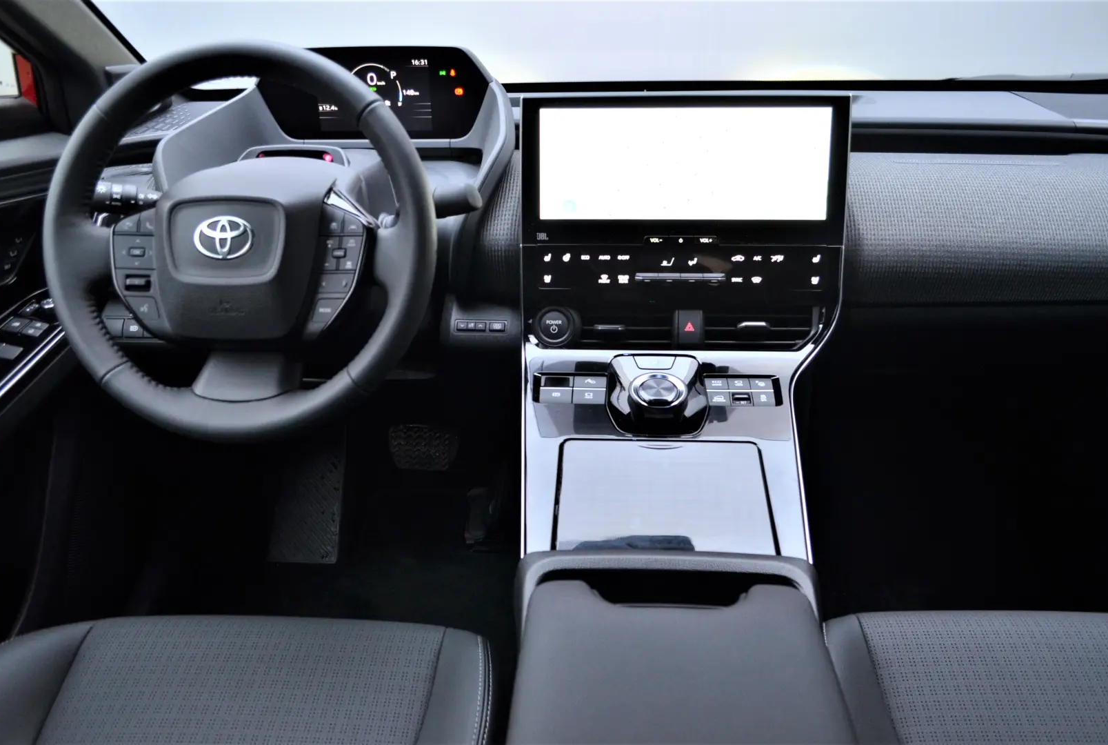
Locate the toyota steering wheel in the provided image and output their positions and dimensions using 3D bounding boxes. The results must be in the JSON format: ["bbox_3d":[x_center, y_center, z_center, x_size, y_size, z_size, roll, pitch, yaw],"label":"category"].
[{"bbox_3d":[-0.285,-0.120,0.785,0.363,0.363,0.110,1,2,3],"label":"toyota steering wheel"}]

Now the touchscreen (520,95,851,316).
[{"bbox_3d":[0.133,-0.157,0.862,0.330,0.260,0.060,1,4,3],"label":"touchscreen"}]

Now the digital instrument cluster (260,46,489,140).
[{"bbox_3d":[-0.244,-0.388,1.169,0.308,0.124,0.055,1,17,3],"label":"digital instrument cluster"}]

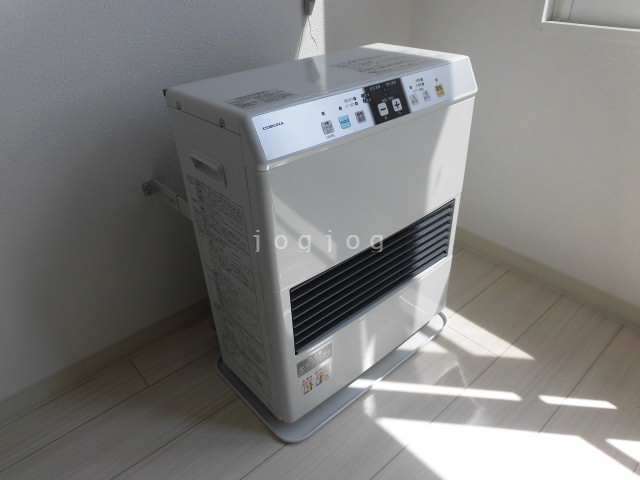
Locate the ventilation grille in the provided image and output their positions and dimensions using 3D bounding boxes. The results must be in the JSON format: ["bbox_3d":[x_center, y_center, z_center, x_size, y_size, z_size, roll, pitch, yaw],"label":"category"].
[{"bbox_3d":[0.106,0.049,0.789,0.405,0.136,0.030,-27,40,-33],"label":"ventilation grille"}]

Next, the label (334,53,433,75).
[{"bbox_3d":[0.110,-0.306,0.769,0.149,0.002,0.101,-26,39,-32],"label":"label"}]

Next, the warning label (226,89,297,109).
[{"bbox_3d":[-0.079,-0.192,0.601,0.086,0.002,0.043,-26,39,-32],"label":"warning label"}]

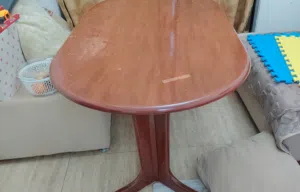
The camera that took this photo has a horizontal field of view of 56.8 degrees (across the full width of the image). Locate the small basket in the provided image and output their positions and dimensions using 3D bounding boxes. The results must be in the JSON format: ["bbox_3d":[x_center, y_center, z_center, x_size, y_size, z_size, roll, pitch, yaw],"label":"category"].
[{"bbox_3d":[-0.627,-0.111,1.667,0.265,0.110,0.265,-5,39,2],"label":"small basket"}]

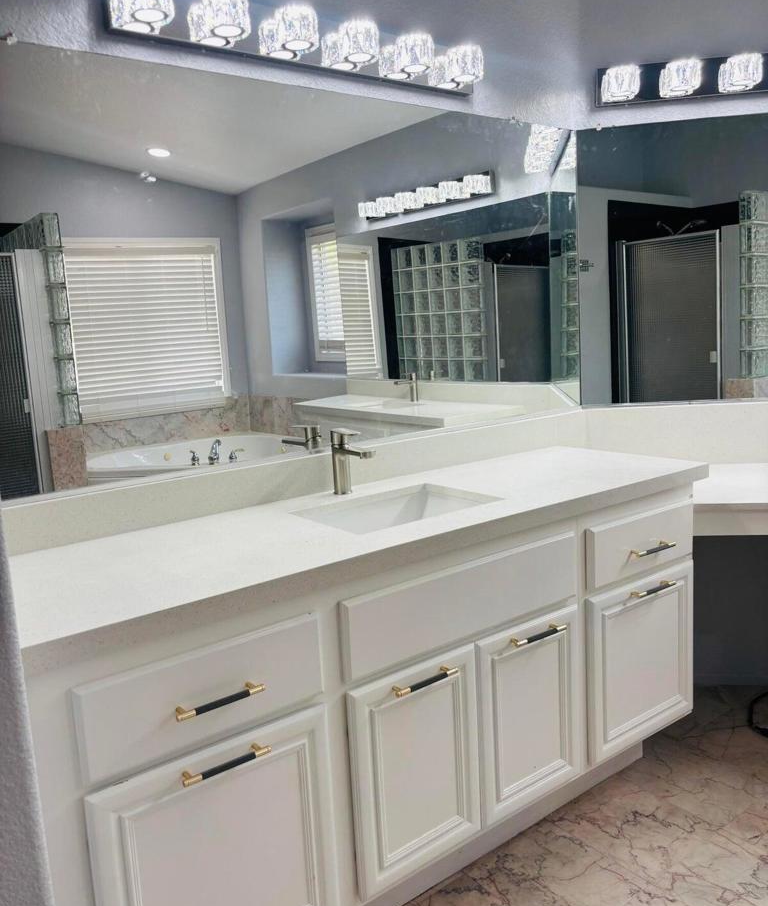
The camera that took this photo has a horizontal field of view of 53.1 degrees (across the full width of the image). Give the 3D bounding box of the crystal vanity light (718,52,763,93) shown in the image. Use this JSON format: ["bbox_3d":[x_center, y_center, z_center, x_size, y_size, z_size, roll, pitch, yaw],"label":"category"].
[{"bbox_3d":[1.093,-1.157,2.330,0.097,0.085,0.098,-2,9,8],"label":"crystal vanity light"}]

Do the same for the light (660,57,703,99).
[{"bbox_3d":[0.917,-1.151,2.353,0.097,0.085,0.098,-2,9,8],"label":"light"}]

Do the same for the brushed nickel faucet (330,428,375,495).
[{"bbox_3d":[-0.079,0.026,1.960,0.050,0.167,0.155,-10,11,-36],"label":"brushed nickel faucet"}]

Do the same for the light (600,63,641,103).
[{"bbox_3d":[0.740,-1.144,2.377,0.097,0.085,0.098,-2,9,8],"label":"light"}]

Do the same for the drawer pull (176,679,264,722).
[{"bbox_3d":[-0.275,0.412,1.289,0.156,0.012,0.038,-10,11,-36],"label":"drawer pull"}]

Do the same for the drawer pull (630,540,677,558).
[{"bbox_3d":[0.701,0.248,2.001,0.156,0.012,0.038,-10,11,-36],"label":"drawer pull"}]

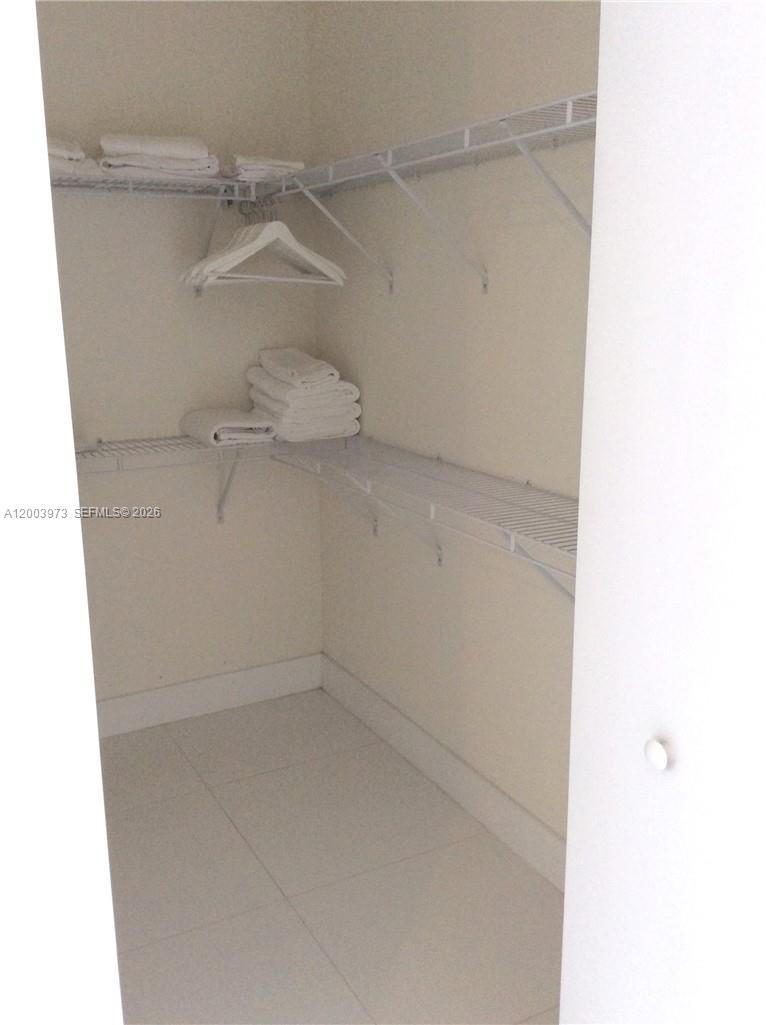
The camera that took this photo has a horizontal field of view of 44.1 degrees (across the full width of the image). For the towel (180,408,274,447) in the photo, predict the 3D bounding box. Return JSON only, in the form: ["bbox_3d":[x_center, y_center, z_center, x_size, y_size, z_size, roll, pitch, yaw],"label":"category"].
[{"bbox_3d":[-0.507,-0.281,3.078,0.232,0.078,0.277,-7,15,-27],"label":"towel"}]

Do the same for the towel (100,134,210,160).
[{"bbox_3d":[-0.679,-1.050,2.785,0.308,0.062,0.235,-5,14,-19],"label":"towel"}]

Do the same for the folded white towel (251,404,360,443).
[{"bbox_3d":[-0.267,-0.303,3.168,0.263,0.075,0.320,-7,15,-27],"label":"folded white towel"}]

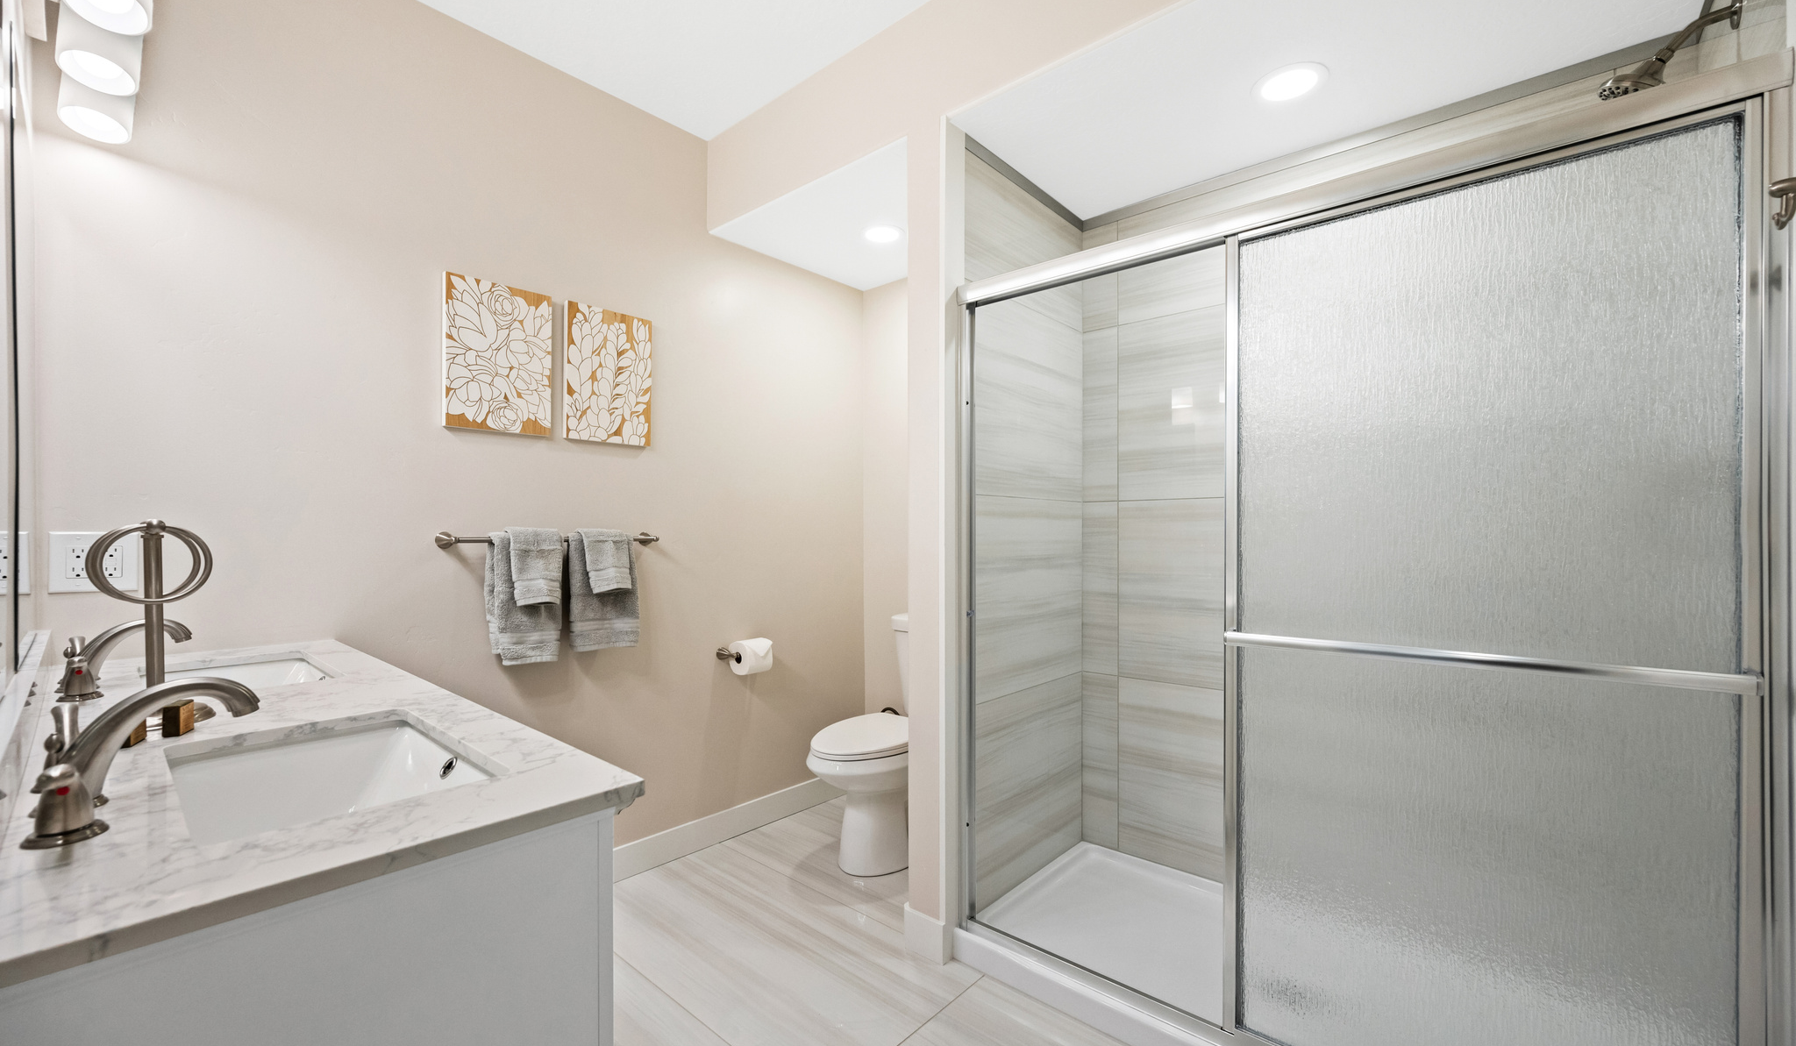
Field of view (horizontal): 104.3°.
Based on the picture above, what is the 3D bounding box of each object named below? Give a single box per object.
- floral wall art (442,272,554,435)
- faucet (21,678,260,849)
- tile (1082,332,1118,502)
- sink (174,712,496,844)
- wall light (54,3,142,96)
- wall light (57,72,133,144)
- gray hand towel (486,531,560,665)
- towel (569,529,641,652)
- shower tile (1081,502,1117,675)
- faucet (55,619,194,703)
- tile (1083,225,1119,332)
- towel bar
[{"bbox_3d":[-1.201,-0.490,2.104,0.028,0.445,0.295,-1,-1,41],"label":"floral wall art"},{"bbox_3d":[-0.801,0.231,0.750,0.305,0.118,0.173,-1,-1,41],"label":"faucet"},{"bbox_3d":[0.708,-0.376,2.452,0.132,0.602,0.012,-1,-1,41],"label":"tile"},{"bbox_3d":[-0.706,0.381,0.853,0.440,0.160,0.270,-1,-1,41],"label":"sink"},{"bbox_3d":[-1.433,-0.858,1.254,0.098,0.127,0.098,-1,-1,41],"label":"wall light"},{"bbox_3d":[-1.641,-0.861,1.430,0.101,0.116,0.101,-1,-1,41],"label":"wall light"},{"bbox_3d":[-1.123,0.224,2.102,0.075,0.400,0.200,-1,-1,41],"label":"gray hand towel"},{"bbox_3d":[-0.959,0.215,2.296,0.079,0.392,0.236,-1,-1,41],"label":"towel"},{"bbox_3d":[0.707,0.228,2.442,0.132,0.602,0.012,-1,-1,41],"label":"shower tile"},{"bbox_3d":[-1.396,0.236,1.267,0.270,0.120,0.165,-1,-1,41],"label":"faucet"},{"bbox_3d":[0.729,-0.881,2.514,0.135,0.370,0.011,-1,-1,41],"label":"tile"},{"bbox_3d":[-1.072,0.054,2.215,0.084,0.051,0.665,-1,-1,41],"label":"towel bar"}]

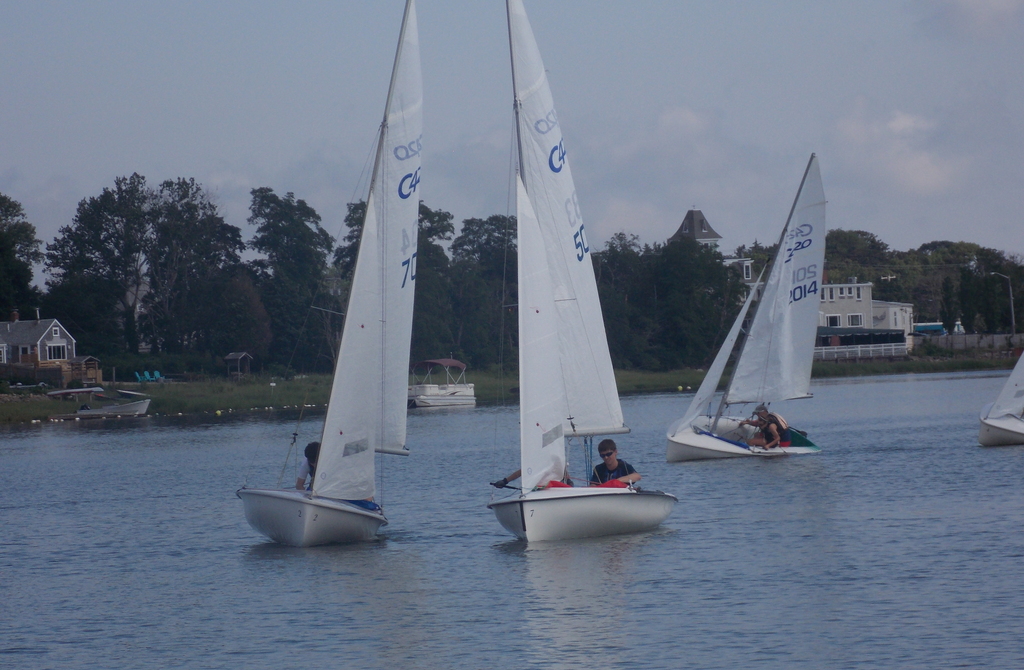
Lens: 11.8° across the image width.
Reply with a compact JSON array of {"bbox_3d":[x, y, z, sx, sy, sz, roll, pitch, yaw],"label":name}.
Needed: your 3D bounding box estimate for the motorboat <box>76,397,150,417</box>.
[{"bbox_3d":[-28.707,5.115,358.000,5.600,1.350,2.000,-2,0,2],"label":"motorboat"}]

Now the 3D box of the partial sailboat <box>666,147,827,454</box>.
[{"bbox_3d":[5.080,-0.536,95.489,1.660,6.400,4.250,28,18,35],"label":"partial sailboat"}]

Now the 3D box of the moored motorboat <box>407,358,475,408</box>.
[{"bbox_3d":[-4.778,2.791,281.010,2.500,2.750,6.200,-3,-1,36],"label":"moored motorboat"}]

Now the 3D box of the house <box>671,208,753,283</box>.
[{"bbox_3d":[24.448,-7.425,600.000,12.000,15.500,12.000,-2,-1,-45],"label":"house"}]

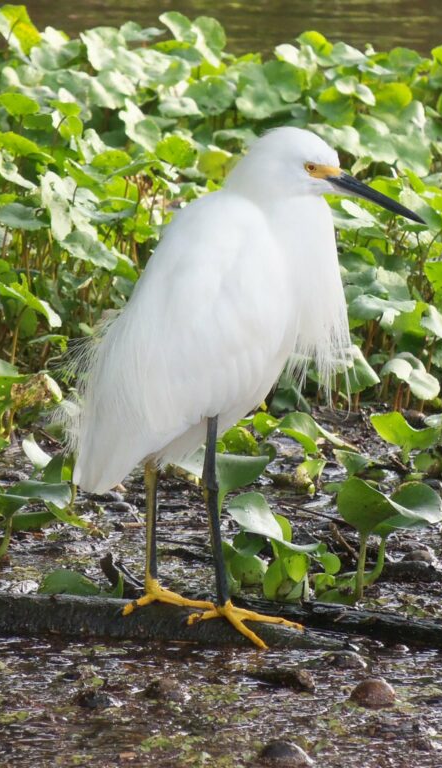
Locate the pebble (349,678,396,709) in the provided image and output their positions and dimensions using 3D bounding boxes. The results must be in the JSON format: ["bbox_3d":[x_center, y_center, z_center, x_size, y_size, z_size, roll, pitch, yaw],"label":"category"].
[{"bbox_3d":[0.126,0.257,5.492,0.038,0.024,0.034,0,13,0],"label":"pebble"}]

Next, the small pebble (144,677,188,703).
[{"bbox_3d":[-0.046,0.255,5.508,0.036,0.020,0.030,0,13,0],"label":"small pebble"}]

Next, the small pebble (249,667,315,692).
[{"bbox_3d":[0.051,0.248,5.540,0.053,0.019,0.034,0,13,0],"label":"small pebble"}]

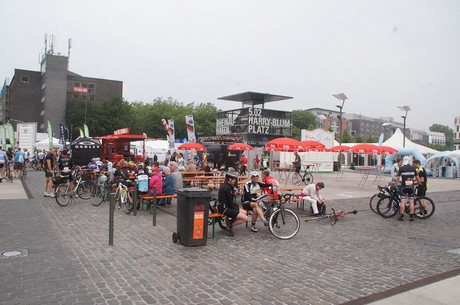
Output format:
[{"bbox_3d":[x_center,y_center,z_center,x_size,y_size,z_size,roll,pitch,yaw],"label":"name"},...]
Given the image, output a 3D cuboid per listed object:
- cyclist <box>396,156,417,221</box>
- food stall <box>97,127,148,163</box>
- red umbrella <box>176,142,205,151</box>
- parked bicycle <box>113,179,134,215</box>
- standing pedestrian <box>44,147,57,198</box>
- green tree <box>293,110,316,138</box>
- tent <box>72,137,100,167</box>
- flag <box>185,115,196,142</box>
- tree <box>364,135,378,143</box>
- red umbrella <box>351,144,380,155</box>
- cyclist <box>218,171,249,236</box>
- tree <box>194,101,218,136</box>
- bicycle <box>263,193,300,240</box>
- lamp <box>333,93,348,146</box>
[{"bbox_3d":[5.267,1.054,10.205,0.580,1.860,0.420,2,0,17],"label":"cyclist"},{"bbox_3d":[-10.239,-0.338,32.500,4.100,3.800,3.100,1,0,9],"label":"food stall"},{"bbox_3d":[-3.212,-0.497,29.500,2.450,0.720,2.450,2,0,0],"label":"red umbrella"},{"bbox_3d":[-3.145,1.205,9.973,0.500,1.000,1.680,2,0,-42],"label":"parked bicycle"},{"bbox_3d":[-6.911,0.768,13.298,0.400,1.820,0.500,1,0,-24],"label":"standing pedestrian"},{"bbox_3d":[15.062,-3.369,69.986,6.000,10.800,6.000,1,0,0],"label":"green tree"},{"bbox_3d":[-14.634,-0.037,35.000,3.000,3.000,3.000,1,0,-22],"label":"tent"},{"bbox_3d":[-3.528,-1.980,31.000,0.900,3.000,0.120,2,0,6],"label":"flag"},{"bbox_3d":[36.237,-1.083,87.991,3.900,7.100,3.900,1,0,0],"label":"tree"},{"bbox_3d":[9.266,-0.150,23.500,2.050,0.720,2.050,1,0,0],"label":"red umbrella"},{"bbox_3d":[0.101,1.152,7.748,0.720,1.400,0.470,1,0,21],"label":"cyclist"},{"bbox_3d":[-4.977,-4.590,74.984,6.800,12.300,6.800,1,0,0],"label":"tree"},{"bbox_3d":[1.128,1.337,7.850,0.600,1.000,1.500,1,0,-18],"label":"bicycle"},{"bbox_3d":[11.708,-2.107,35.989,1.350,8.300,1.250,1,0,-31],"label":"lamp"}]

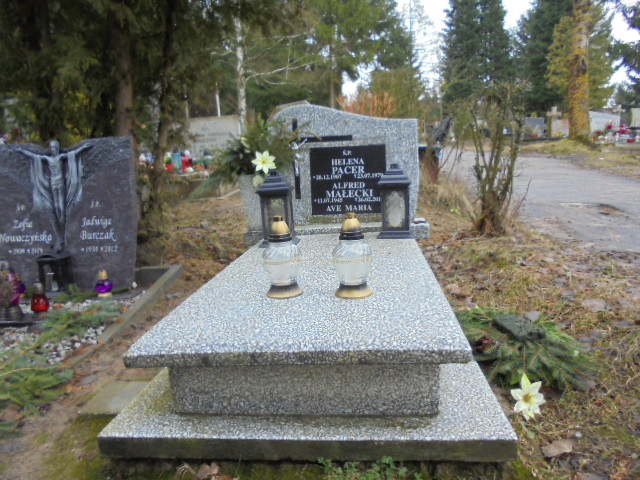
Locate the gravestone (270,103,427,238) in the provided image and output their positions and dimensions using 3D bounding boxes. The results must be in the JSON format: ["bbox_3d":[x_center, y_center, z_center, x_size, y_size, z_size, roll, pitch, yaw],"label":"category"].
[{"bbox_3d":[0.147,-0.442,2.908,0.865,0.711,0.112,-2,10,6],"label":"gravestone"}]

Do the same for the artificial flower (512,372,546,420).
[{"bbox_3d":[0.511,0.383,1.178,0.093,0.116,0.051,1,11,21],"label":"artificial flower"}]

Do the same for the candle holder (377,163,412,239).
[{"bbox_3d":[0.406,-0.211,2.543,0.191,0.383,0.191,-1,10,14],"label":"candle holder"}]

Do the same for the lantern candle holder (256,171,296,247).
[{"bbox_3d":[-0.218,-0.167,2.518,0.186,0.380,0.186,-2,10,6],"label":"lantern candle holder"}]

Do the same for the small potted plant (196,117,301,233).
[{"bbox_3d":[-0.427,-0.397,2.862,0.614,0.614,0.391,-2,10,6],"label":"small potted plant"}]

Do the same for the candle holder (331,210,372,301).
[{"bbox_3d":[0.107,0.045,1.547,0.123,0.265,0.123,-2,10,6],"label":"candle holder"}]

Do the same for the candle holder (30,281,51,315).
[{"bbox_3d":[-1.353,0.277,2.332,0.076,0.151,0.076,-2,10,6],"label":"candle holder"}]

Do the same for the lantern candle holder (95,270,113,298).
[{"bbox_3d":[-1.140,0.228,2.545,0.074,0.148,0.074,-2,10,6],"label":"lantern candle holder"}]

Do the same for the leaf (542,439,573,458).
[{"bbox_3d":[0.543,0.467,1.095,0.065,0.021,0.051,-2,10,6],"label":"leaf"}]

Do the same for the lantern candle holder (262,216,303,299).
[{"bbox_3d":[-0.118,0.050,1.600,0.123,0.262,0.123,-2,10,6],"label":"lantern candle holder"}]

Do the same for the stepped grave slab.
[{"bbox_3d":[0.043,0.216,1.956,0.930,0.208,1.860,-2,10,6],"label":"stepped grave slab"}]

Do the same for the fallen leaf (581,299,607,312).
[{"bbox_3d":[1.081,0.248,1.900,0.088,0.023,0.079,-2,10,6],"label":"fallen leaf"}]

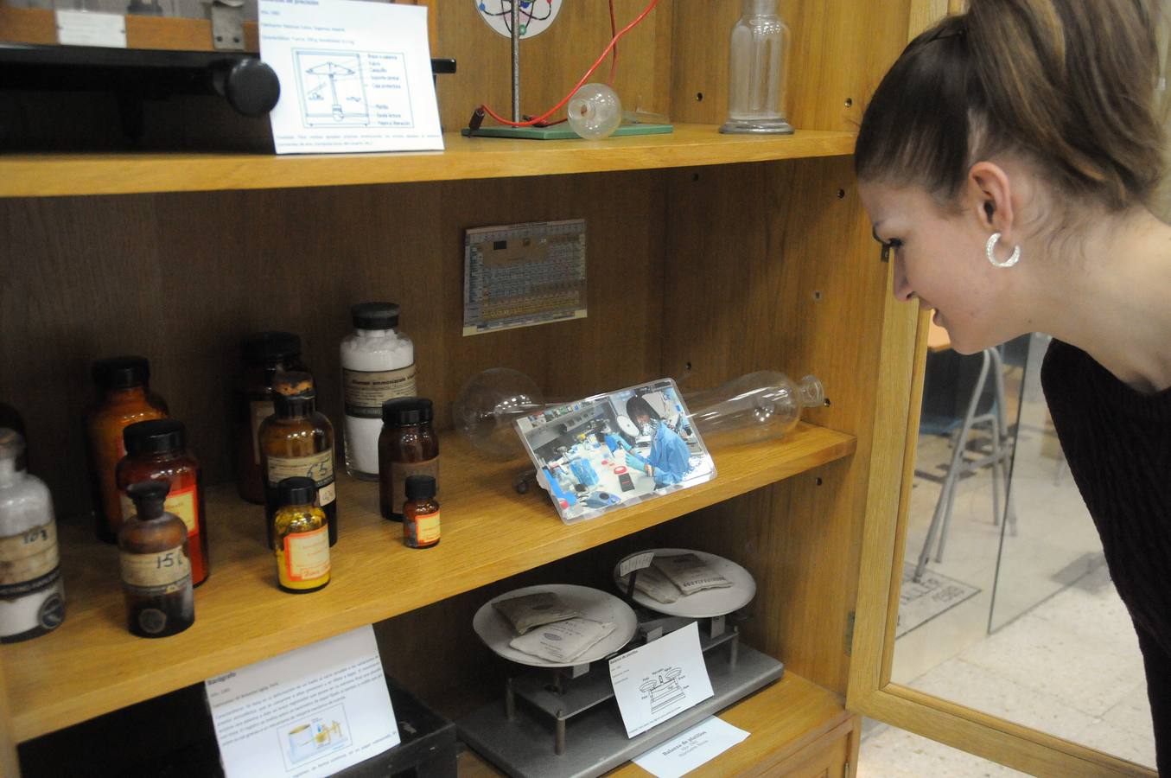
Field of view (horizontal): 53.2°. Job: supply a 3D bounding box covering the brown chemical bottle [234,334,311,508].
[{"bbox_3d":[-0.306,0.027,1.139,0.067,0.159,0.067,-4,16,-20],"label":"brown chemical bottle"}]

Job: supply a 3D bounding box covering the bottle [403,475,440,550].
[{"bbox_3d":[-0.147,0.109,1.044,0.033,0.059,0.033,1,15,0],"label":"bottle"}]

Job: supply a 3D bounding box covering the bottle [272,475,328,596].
[{"bbox_3d":[-0.232,0.117,0.952,0.043,0.087,0.043,-7,17,-28],"label":"bottle"}]

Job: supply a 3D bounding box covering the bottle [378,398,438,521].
[{"bbox_3d":[-0.169,0.066,1.111,0.056,0.106,0.056,1,15,0],"label":"bottle"}]

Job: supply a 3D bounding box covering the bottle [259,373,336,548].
[{"bbox_3d":[-0.253,0.064,1.024,0.062,0.152,0.062,-2,16,-14],"label":"bottle"}]

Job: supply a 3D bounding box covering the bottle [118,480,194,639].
[{"bbox_3d":[-0.322,0.125,0.873,0.049,0.110,0.049,-6,17,-26],"label":"bottle"}]

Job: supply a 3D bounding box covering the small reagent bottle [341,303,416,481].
[{"bbox_3d":[-0.215,0.001,1.215,0.074,0.175,0.074,-6,17,-24],"label":"small reagent bottle"}]

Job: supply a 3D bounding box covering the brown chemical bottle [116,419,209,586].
[{"bbox_3d":[-0.346,0.093,0.955,0.066,0.127,0.066,-3,16,-15],"label":"brown chemical bottle"}]

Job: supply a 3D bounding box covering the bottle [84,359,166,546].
[{"bbox_3d":[-0.406,0.053,1.033,0.061,0.159,0.061,11,18,31],"label":"bottle"}]

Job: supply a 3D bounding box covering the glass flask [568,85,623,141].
[{"bbox_3d":[0.007,-0.268,1.133,0.054,0.054,0.069,6,16,17],"label":"glass flask"}]

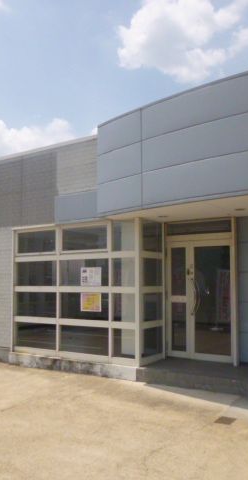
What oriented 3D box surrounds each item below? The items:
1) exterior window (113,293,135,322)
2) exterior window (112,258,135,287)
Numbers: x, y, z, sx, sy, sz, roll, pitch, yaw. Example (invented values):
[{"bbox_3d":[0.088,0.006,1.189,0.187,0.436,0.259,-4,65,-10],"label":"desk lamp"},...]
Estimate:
[{"bbox_3d":[-0.015,1.066,7.030,0.450,0.447,0.080,-4,-7,34],"label":"exterior window"},{"bbox_3d":[-0.007,0.508,6.912,0.443,0.449,0.080,-4,-7,34],"label":"exterior window"}]

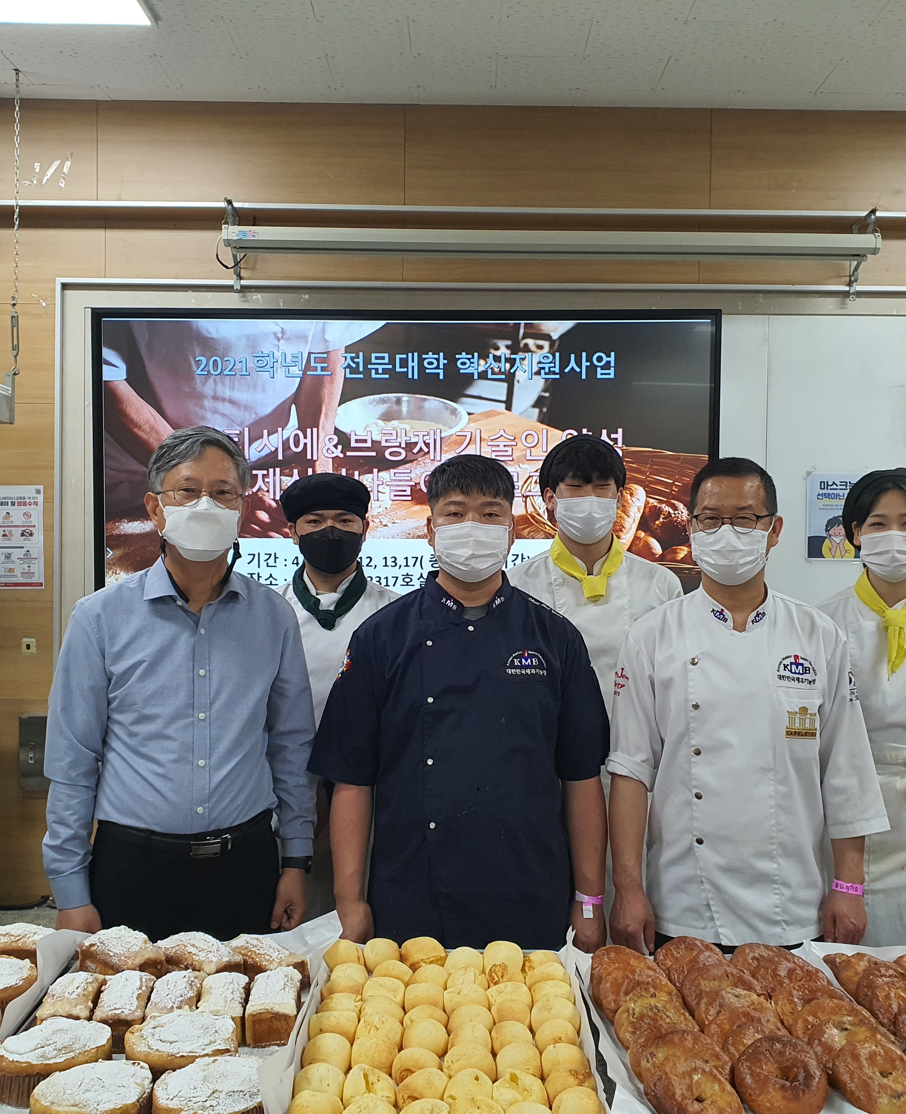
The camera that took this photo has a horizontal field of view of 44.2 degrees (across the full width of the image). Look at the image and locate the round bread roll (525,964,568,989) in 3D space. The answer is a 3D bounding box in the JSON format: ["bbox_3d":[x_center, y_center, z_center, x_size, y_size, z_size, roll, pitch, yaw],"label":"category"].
[{"bbox_3d":[0.145,0.653,1.716,0.064,0.048,0.064,0,1,0],"label":"round bread roll"}]

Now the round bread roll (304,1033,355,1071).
[{"bbox_3d":[-0.163,0.651,1.467,0.065,0.046,0.063,1,1,0],"label":"round bread roll"}]

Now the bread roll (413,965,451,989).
[{"bbox_3d":[-0.033,0.652,1.705,0.062,0.048,0.062,0,1,-1],"label":"bread roll"}]

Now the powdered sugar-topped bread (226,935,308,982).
[{"bbox_3d":[-0.275,0.592,1.636,0.120,0.066,0.073,1,1,10],"label":"powdered sugar-topped bread"}]

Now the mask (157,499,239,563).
[{"bbox_3d":[-0.444,-0.048,1.964,0.135,0.112,0.080,0,1,-19],"label":"mask"}]

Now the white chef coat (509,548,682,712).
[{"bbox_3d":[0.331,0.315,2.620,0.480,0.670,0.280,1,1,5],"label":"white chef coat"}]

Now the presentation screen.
[{"bbox_3d":[-0.173,-0.242,4.200,2.350,1.380,0.080,0,3,0],"label":"presentation screen"}]

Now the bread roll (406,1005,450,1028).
[{"bbox_3d":[-0.035,0.655,1.565,0.062,0.048,0.062,0,1,-1],"label":"bread roll"}]

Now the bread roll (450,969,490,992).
[{"bbox_3d":[0.025,0.651,1.691,0.062,0.051,0.062,1,1,0],"label":"bread roll"}]

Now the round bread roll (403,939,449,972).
[{"bbox_3d":[-0.044,0.644,1.785,0.072,0.059,0.072,1,1,0],"label":"round bread roll"}]

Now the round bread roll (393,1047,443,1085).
[{"bbox_3d":[-0.045,0.658,1.433,0.064,0.048,0.064,0,1,-1],"label":"round bread roll"}]

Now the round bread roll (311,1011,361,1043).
[{"bbox_3d":[-0.149,0.607,1.423,0.062,0.048,0.062,0,1,0],"label":"round bread roll"}]

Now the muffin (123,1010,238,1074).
[{"bbox_3d":[-0.350,0.641,1.435,0.140,0.063,0.133,1,1,0],"label":"muffin"}]

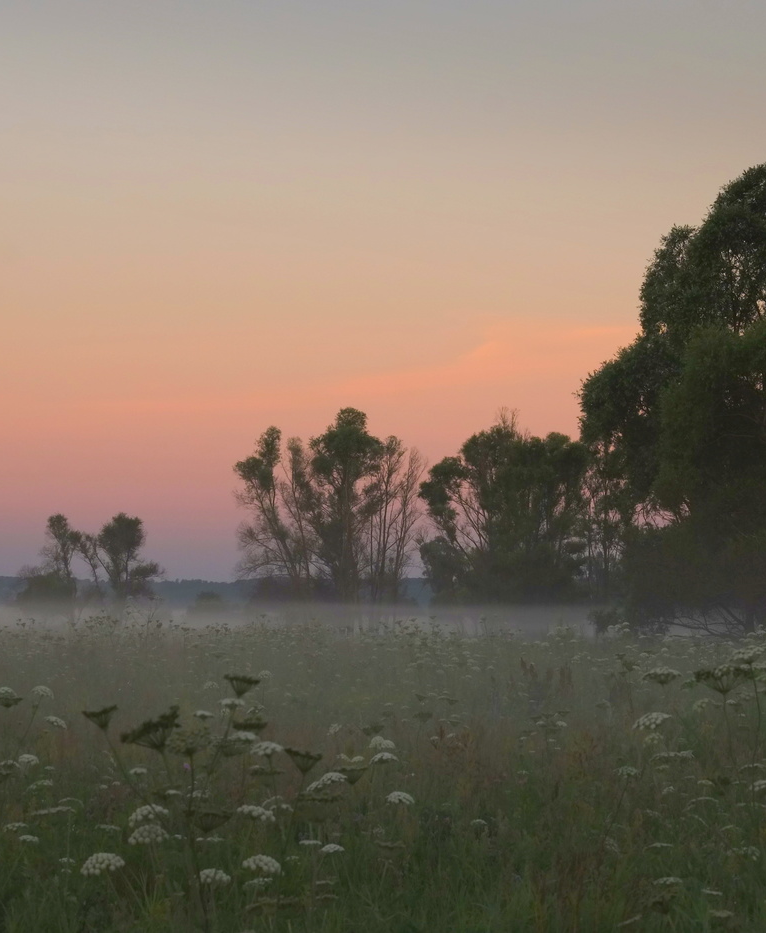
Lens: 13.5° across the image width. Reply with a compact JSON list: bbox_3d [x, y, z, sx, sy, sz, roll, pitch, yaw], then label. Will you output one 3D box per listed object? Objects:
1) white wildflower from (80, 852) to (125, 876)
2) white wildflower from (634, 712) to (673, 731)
[{"bbox_3d":[-0.574,0.812,6.600,0.094,0.044,0.091,0,-2,0],"label":"white wildflower"},{"bbox_3d":[0.636,0.600,7.600,0.095,0.041,0.092,0,-2,0],"label":"white wildflower"}]

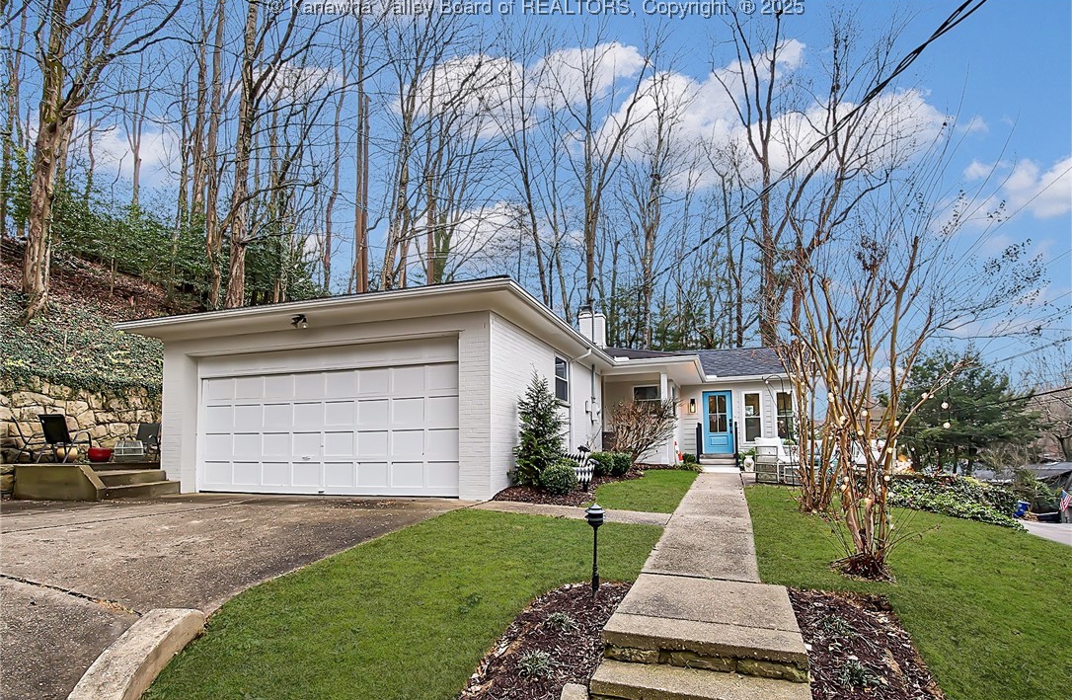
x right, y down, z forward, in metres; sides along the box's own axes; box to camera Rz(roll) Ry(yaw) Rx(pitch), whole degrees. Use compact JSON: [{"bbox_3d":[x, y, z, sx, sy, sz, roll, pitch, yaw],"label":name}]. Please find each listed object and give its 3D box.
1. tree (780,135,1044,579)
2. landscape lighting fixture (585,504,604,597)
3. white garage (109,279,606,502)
[{"bbox_3d":[3.160,-0.040,4.420,1.950,3.780,1.900,-3,-8,18],"label":"tree"},{"bbox_3d":[0.457,1.545,3.920,0.148,0.730,0.148,-3,-8,18],"label":"landscape lighting fixture"},{"bbox_3d":[-2.550,1.320,11.000,7.400,3.050,7.300,-3,-8,18],"label":"white garage"}]

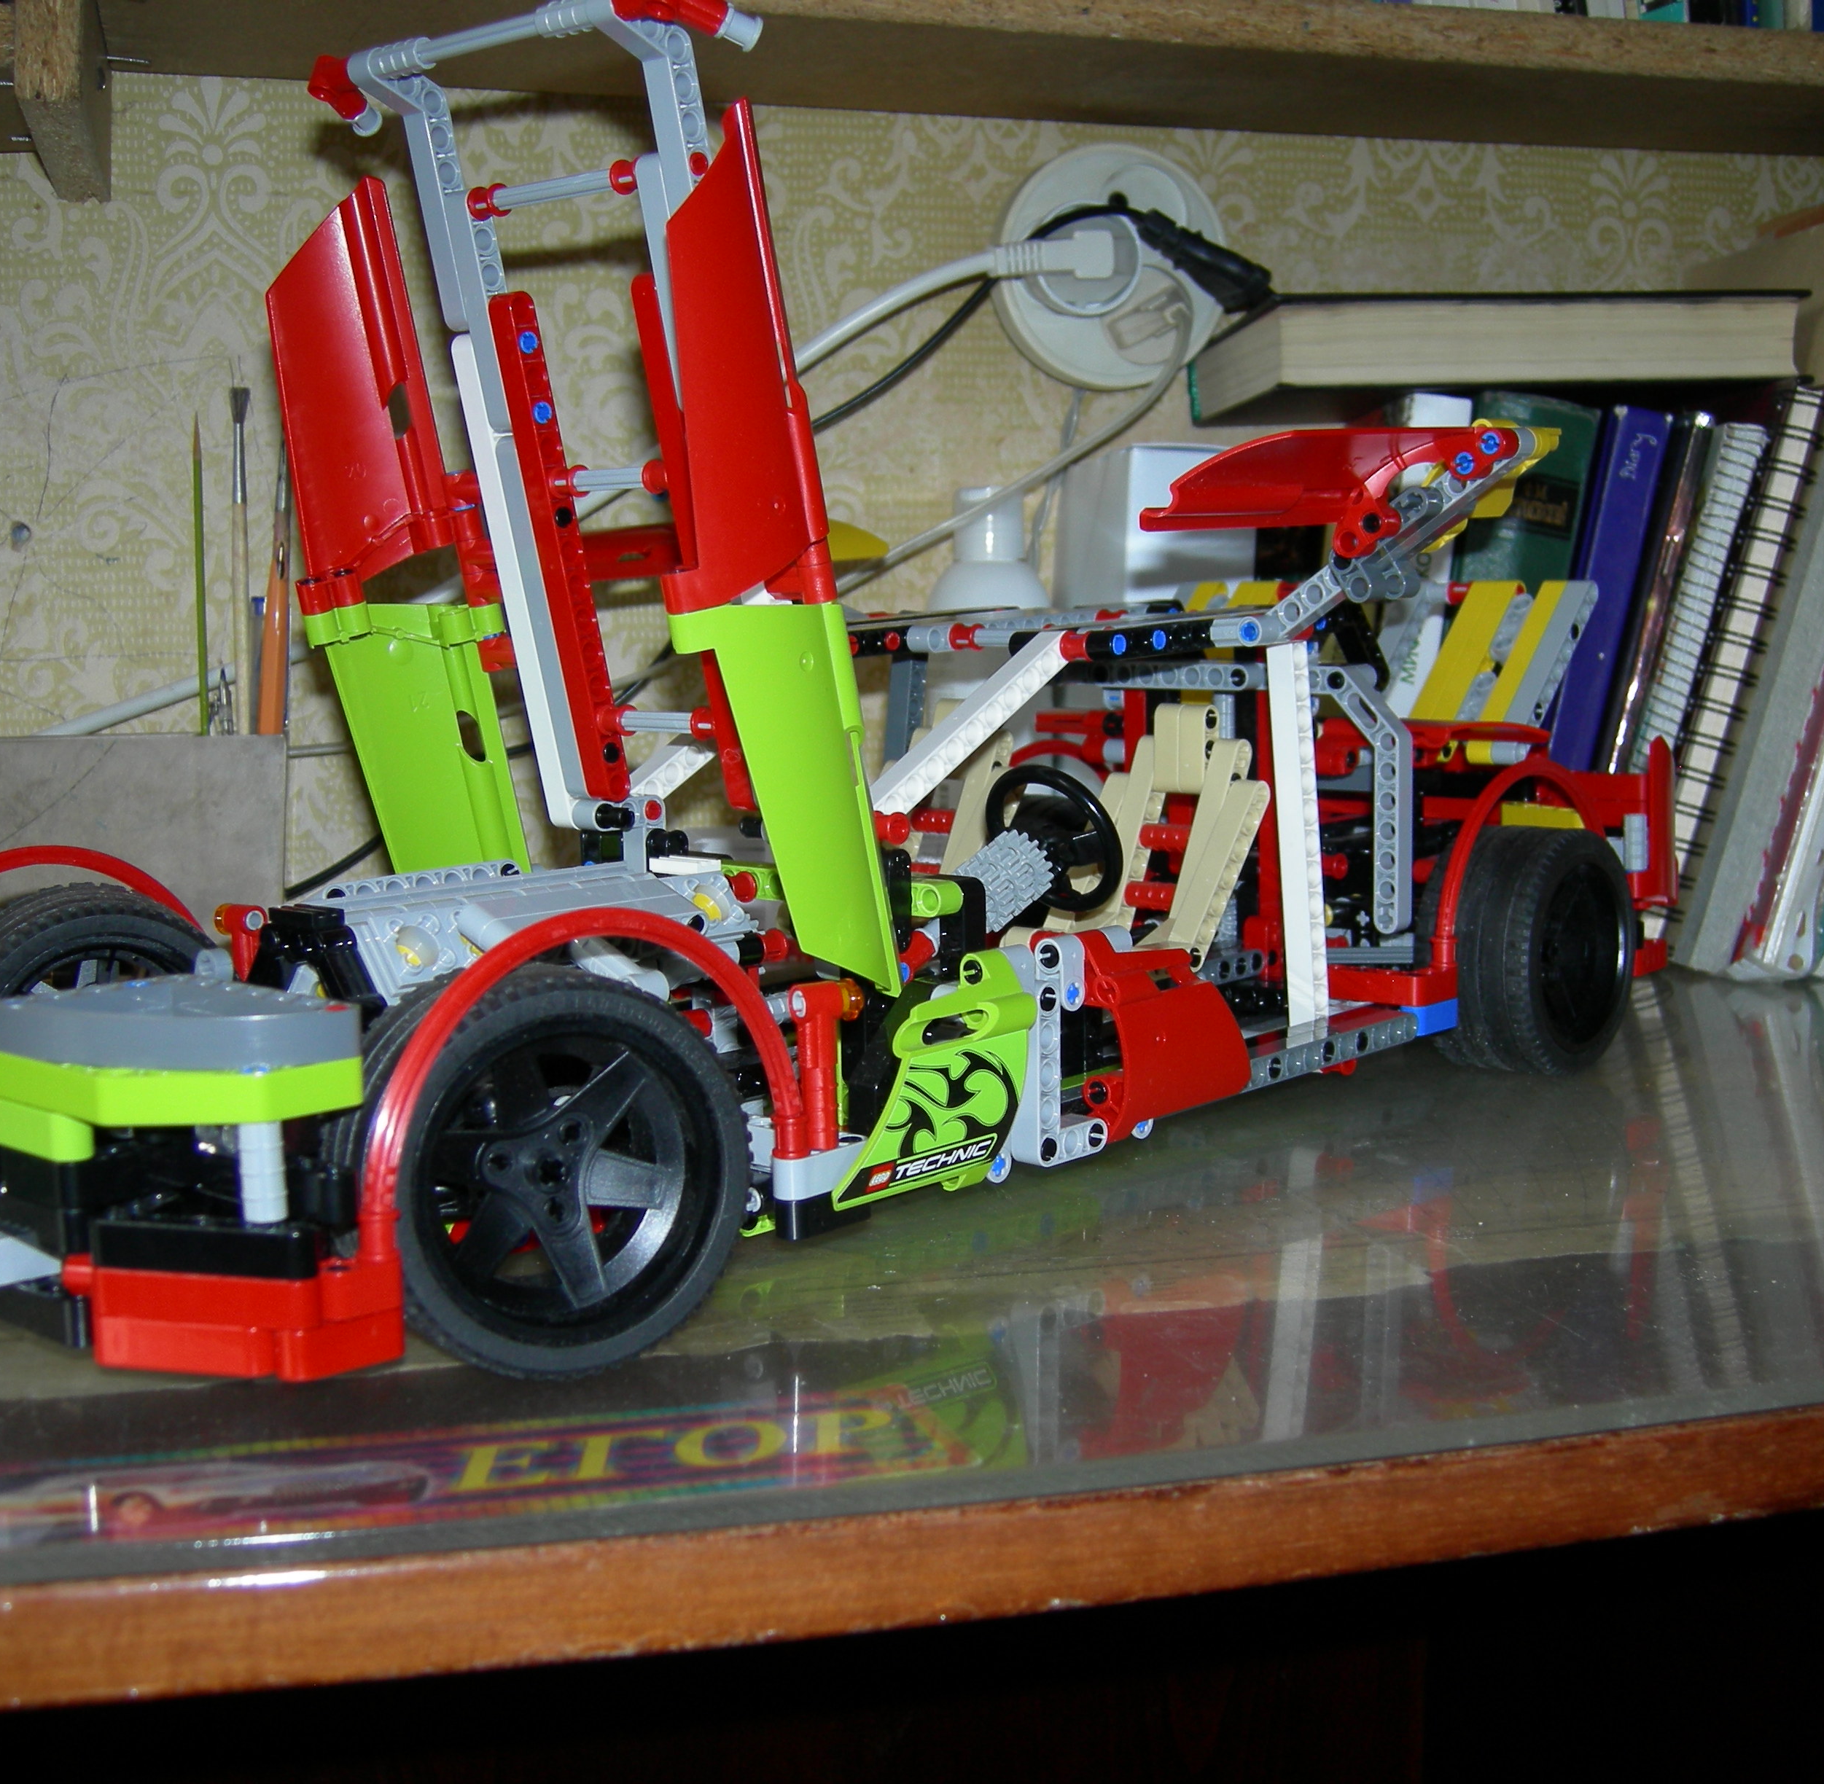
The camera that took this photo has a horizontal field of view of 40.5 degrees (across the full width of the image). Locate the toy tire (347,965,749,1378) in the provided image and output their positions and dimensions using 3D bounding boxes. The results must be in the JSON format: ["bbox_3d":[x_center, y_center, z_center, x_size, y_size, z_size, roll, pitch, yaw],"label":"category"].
[{"bbox_3d":[-0.065,0.048,0.434,0.069,0.069,0.036,-4,8,-29],"label":"toy tire"}]

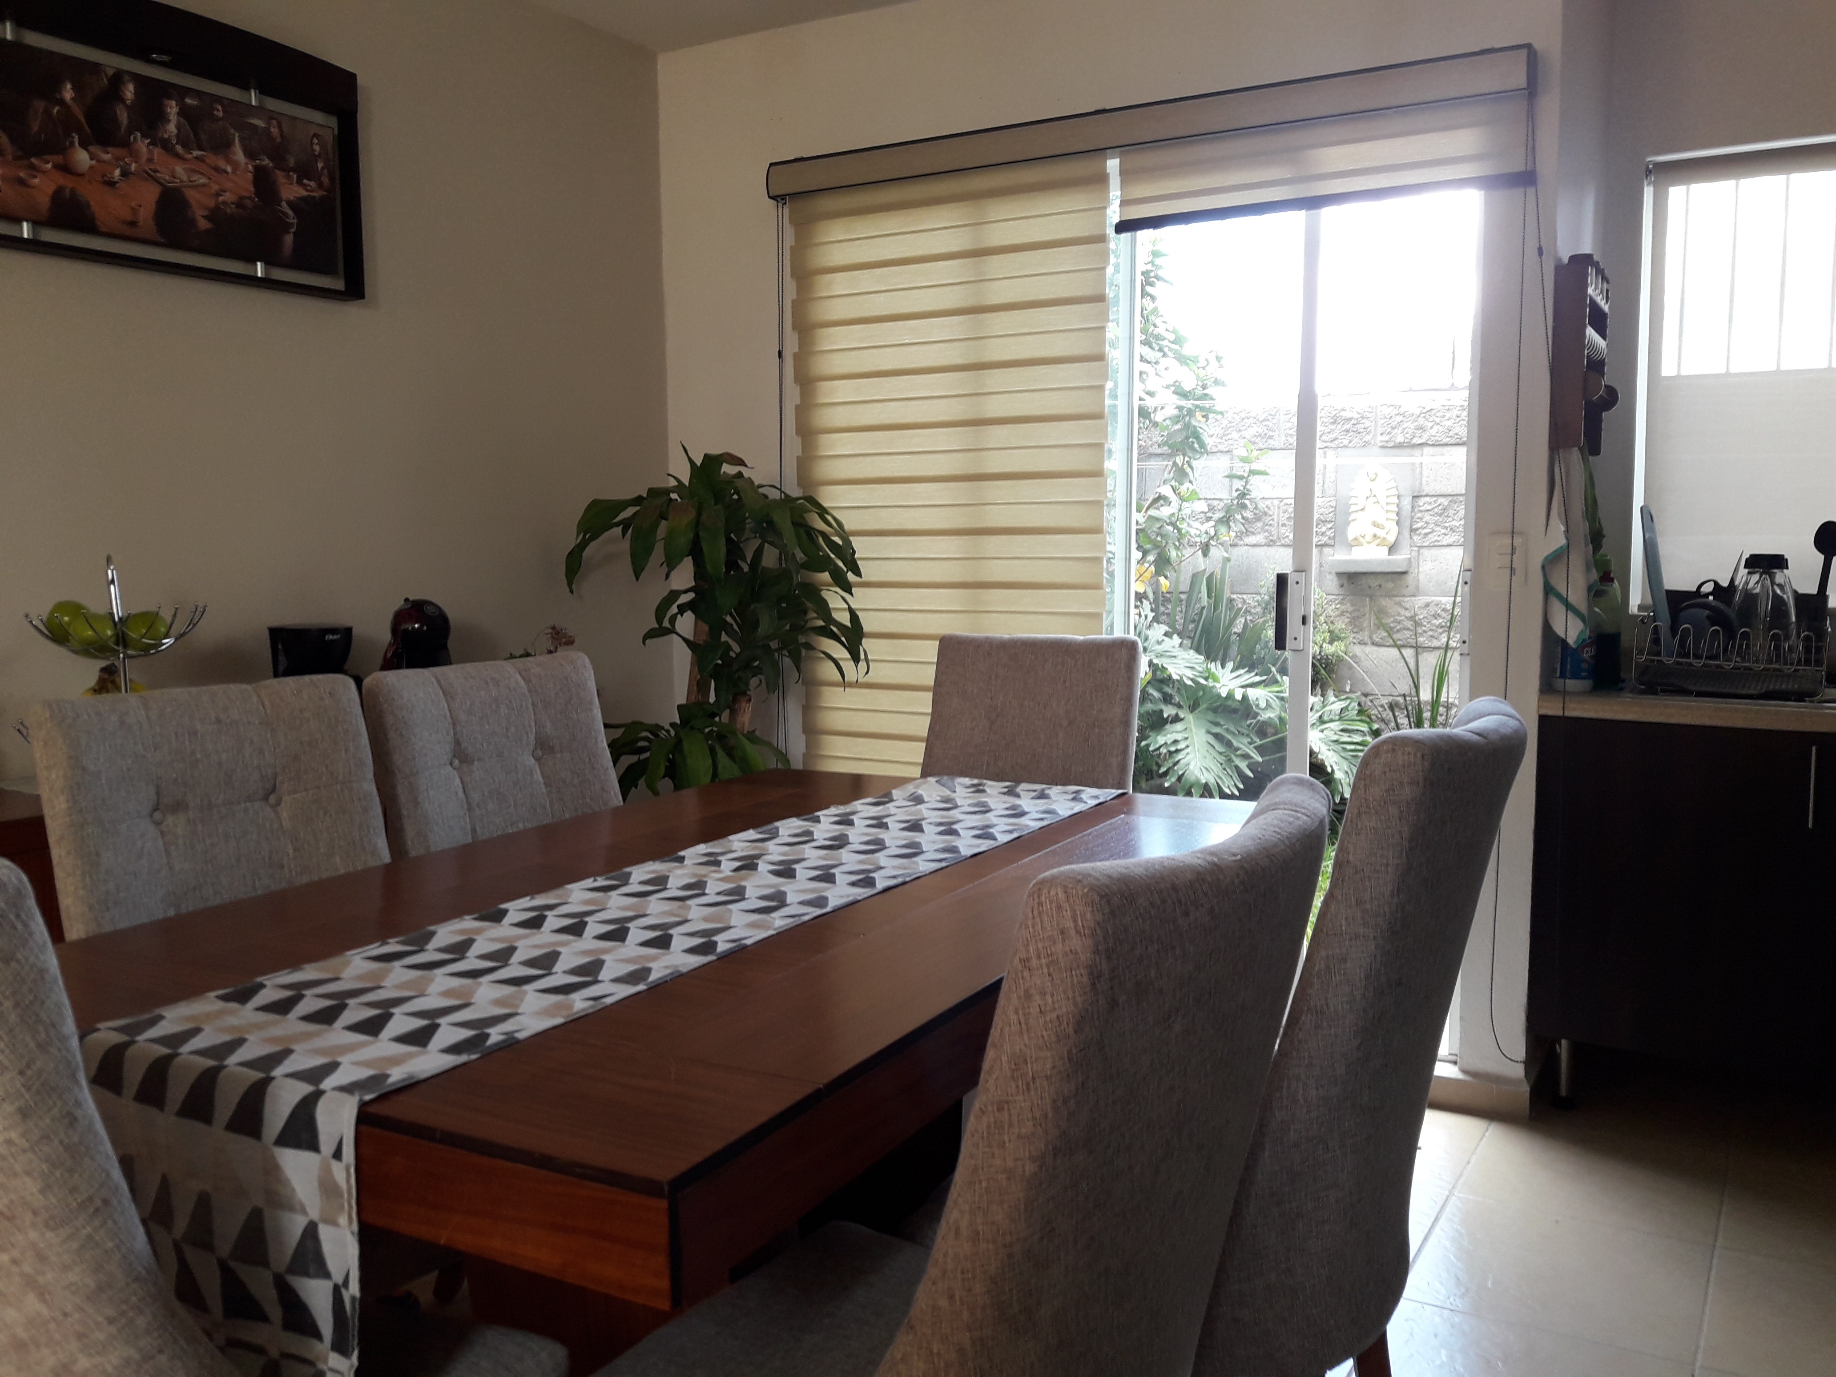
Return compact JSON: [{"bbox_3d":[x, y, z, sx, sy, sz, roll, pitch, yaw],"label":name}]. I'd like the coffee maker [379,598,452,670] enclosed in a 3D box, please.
[{"bbox_3d":[-1.058,-0.041,3.151,0.220,0.300,0.155,3,7,31],"label":"coffee maker"}]

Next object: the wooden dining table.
[{"bbox_3d":[-0.241,0.649,2.216,1.070,0.750,1.760,3,7,29],"label":"wooden dining table"}]

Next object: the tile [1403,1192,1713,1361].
[{"bbox_3d":[1.090,0.991,2.517,0.440,0.010,0.440,3,7,31],"label":"tile"}]

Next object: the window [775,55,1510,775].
[{"bbox_3d":[0.429,-0.275,3.503,1.820,2.080,0.140,3,7,31],"label":"window"}]

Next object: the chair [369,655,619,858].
[{"bbox_3d":[-0.582,0.461,2.768,0.590,1.015,0.480,3,7,29],"label":"chair"}]

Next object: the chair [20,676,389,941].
[{"bbox_3d":[-0.866,0.514,2.276,0.590,1.015,0.480,3,7,29],"label":"chair"}]

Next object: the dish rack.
[{"bbox_3d":[1.730,-0.067,3.171,0.340,0.150,0.330,3,7,31],"label":"dish rack"}]

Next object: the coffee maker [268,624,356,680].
[{"bbox_3d":[-1.195,0.001,2.945,0.190,0.260,0.155,3,7,31],"label":"coffee maker"}]

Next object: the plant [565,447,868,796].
[{"bbox_3d":[-0.479,0.146,3.632,0.630,1.460,0.630,3,7,31],"label":"plant"}]

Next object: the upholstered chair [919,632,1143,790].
[{"bbox_3d":[0.136,0.423,3.083,0.470,1.015,0.590,3,7,29],"label":"upholstered chair"}]

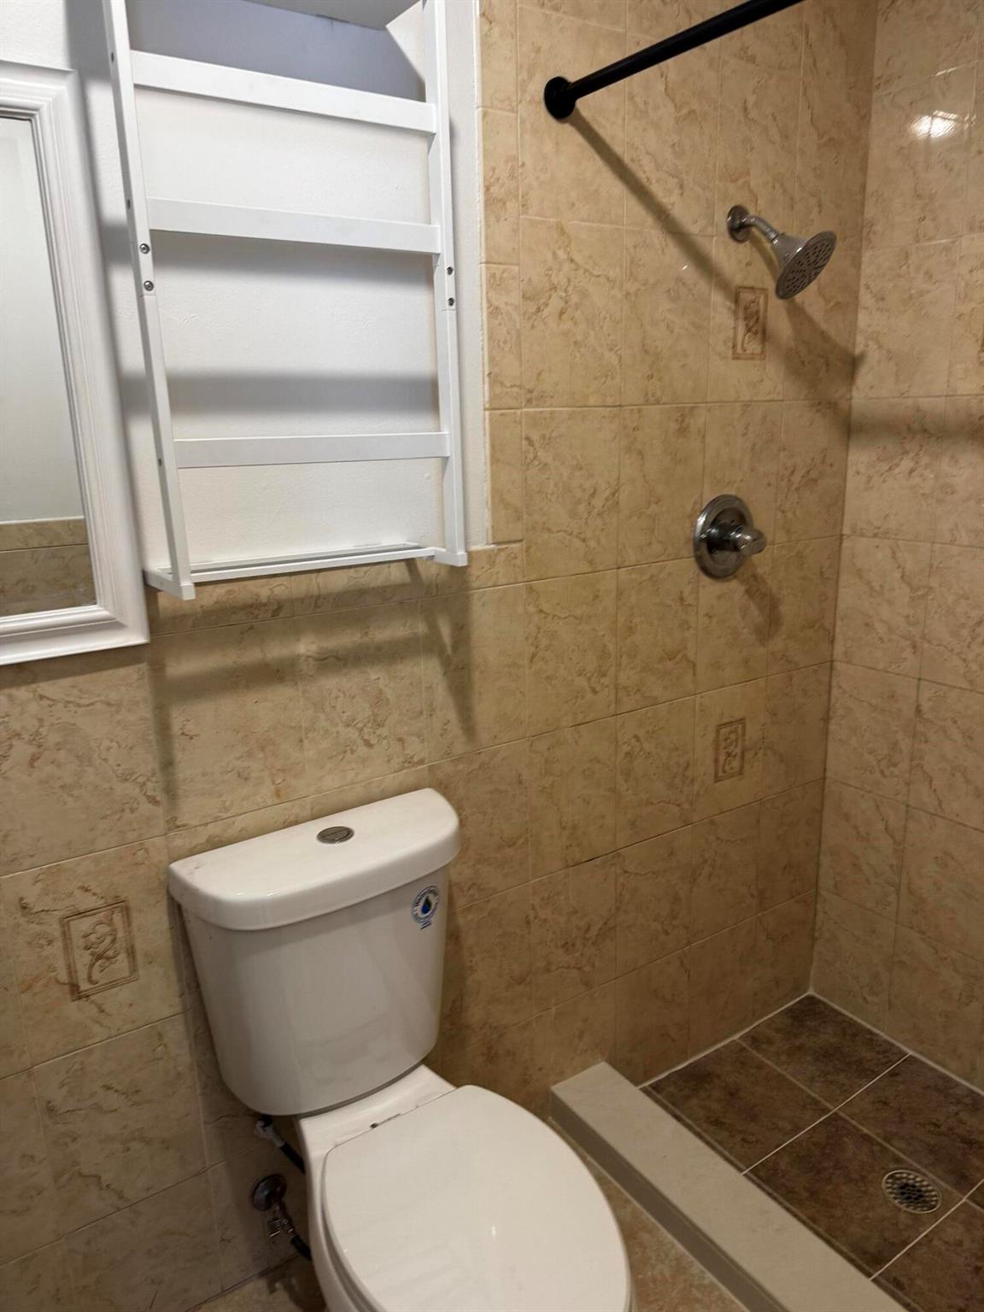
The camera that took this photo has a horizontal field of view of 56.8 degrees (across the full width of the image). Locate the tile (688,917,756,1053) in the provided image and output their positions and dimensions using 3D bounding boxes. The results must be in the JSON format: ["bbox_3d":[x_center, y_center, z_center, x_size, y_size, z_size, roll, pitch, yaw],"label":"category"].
[{"bbox_3d":[0.556,0.807,2.222,0.223,0.314,0.010,-11,17,-32],"label":"tile"}]

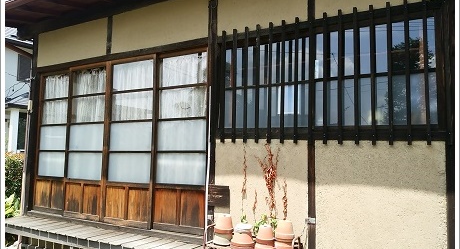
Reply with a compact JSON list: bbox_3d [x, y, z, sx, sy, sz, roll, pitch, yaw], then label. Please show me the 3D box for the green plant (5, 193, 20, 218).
[{"bbox_3d":[-3.153,1.244,4.950,0.500,0.500,0.500,-1,-5,28],"label":"green plant"}]

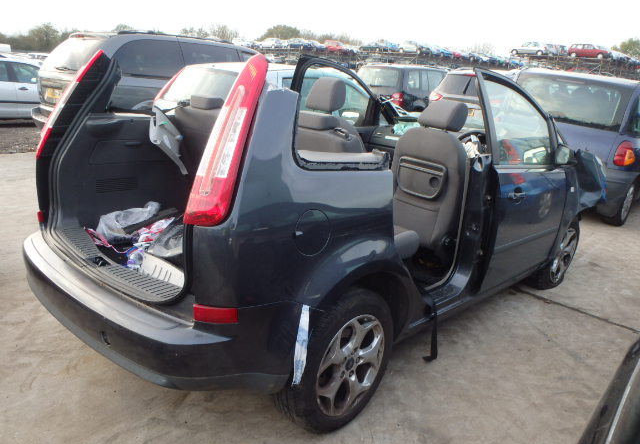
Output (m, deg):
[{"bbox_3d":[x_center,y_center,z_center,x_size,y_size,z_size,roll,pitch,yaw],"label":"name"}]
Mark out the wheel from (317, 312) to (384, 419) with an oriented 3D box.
[{"bbox_3d":[0.086,0.591,2.260,0.170,0.455,0.455,18,21,40],"label":"wheel"}]

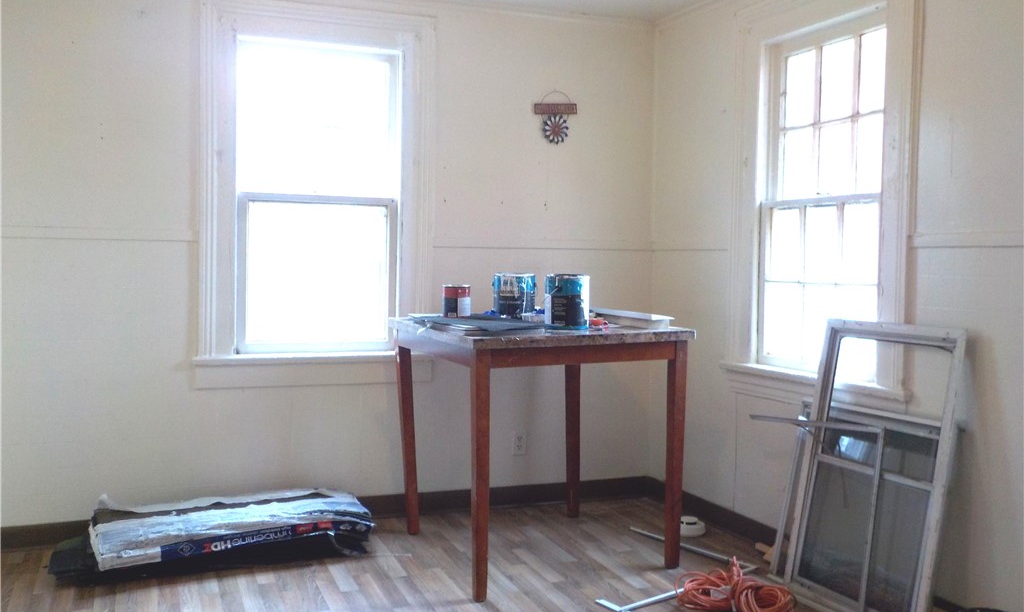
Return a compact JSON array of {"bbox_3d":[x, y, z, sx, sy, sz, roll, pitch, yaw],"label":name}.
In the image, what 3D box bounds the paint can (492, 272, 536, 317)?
[{"bbox_3d":[0.012,-0.040,3.653,0.172,0.190,0.172,1,3,0],"label":"paint can"}]

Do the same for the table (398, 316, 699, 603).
[{"bbox_3d":[0.089,0.535,3.575,0.912,0.914,0.912,-1,3,-25],"label":"table"}]

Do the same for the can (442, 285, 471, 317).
[{"bbox_3d":[-0.219,-0.018,3.544,0.109,0.124,0.109,1,3,0],"label":"can"}]

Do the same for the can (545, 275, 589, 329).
[{"bbox_3d":[0.212,-0.017,3.393,0.172,0.195,0.172,1,3,4],"label":"can"}]

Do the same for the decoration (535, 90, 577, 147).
[{"bbox_3d":[0.205,-0.874,4.115,0.210,0.235,0.030,0,3,-19],"label":"decoration"}]

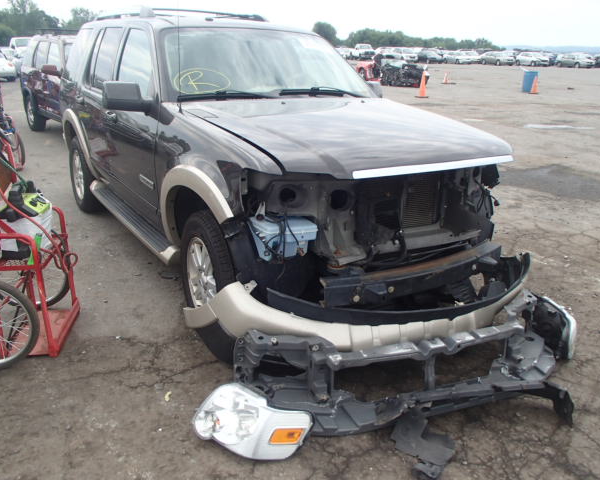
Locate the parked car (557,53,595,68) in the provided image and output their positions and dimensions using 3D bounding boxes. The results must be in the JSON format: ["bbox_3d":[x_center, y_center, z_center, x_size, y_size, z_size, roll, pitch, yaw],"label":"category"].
[{"bbox_3d":[28.666,-18.765,54.032,1.800,1.450,4.650,0,20,-2],"label":"parked car"}]

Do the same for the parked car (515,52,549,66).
[{"bbox_3d":[25.770,-20.040,57.367,1.800,1.450,4.700,-2,20,-7],"label":"parked car"}]

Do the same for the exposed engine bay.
[{"bbox_3d":[0.404,-0.163,2.852,1.520,0.620,0.700,-13,24,-32],"label":"exposed engine bay"}]

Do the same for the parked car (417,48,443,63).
[{"bbox_3d":[15.906,-22.315,63.115,1.800,1.550,4.500,0,20,-2],"label":"parked car"}]

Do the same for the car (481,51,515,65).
[{"bbox_3d":[22.866,-21.030,59.932,1.780,1.460,4.600,-2,20,-7],"label":"car"}]

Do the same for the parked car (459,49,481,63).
[{"bbox_3d":[20.957,-22.422,63.694,1.800,1.460,4.600,0,20,-2],"label":"parked car"}]

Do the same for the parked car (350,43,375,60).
[{"bbox_3d":[8.820,-25.919,71.970,1.980,1.950,5.600,-2,20,-7],"label":"parked car"}]

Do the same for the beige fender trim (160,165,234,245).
[{"bbox_3d":[-0.519,-0.112,2.621,0.110,0.510,0.900,-12,23,-32],"label":"beige fender trim"}]

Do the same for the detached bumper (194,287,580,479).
[{"bbox_3d":[0.499,0.583,2.342,1.830,0.330,0.750,-5,21,-16],"label":"detached bumper"}]

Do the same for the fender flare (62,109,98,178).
[{"bbox_3d":[-2.086,-0.946,4.798,0.100,0.530,1.070,-13,24,-32],"label":"fender flare"}]

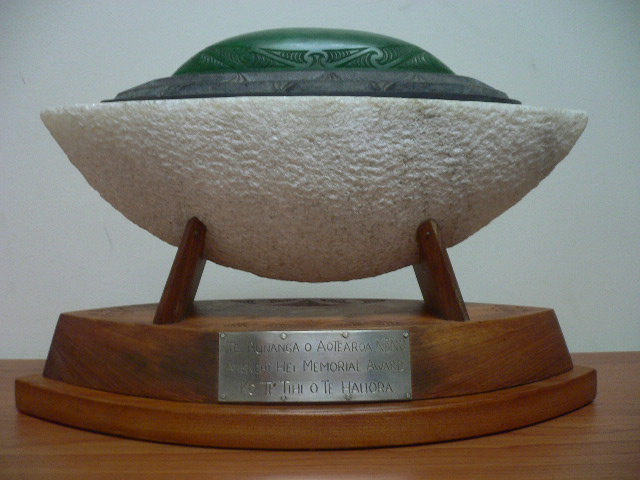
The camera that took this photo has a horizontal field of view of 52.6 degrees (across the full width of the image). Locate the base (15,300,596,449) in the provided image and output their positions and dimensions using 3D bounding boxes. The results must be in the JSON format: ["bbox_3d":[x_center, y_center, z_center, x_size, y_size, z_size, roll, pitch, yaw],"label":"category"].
[{"bbox_3d":[-0.006,0.084,0.457,0.411,0.066,0.159,0,5,-2],"label":"base"}]

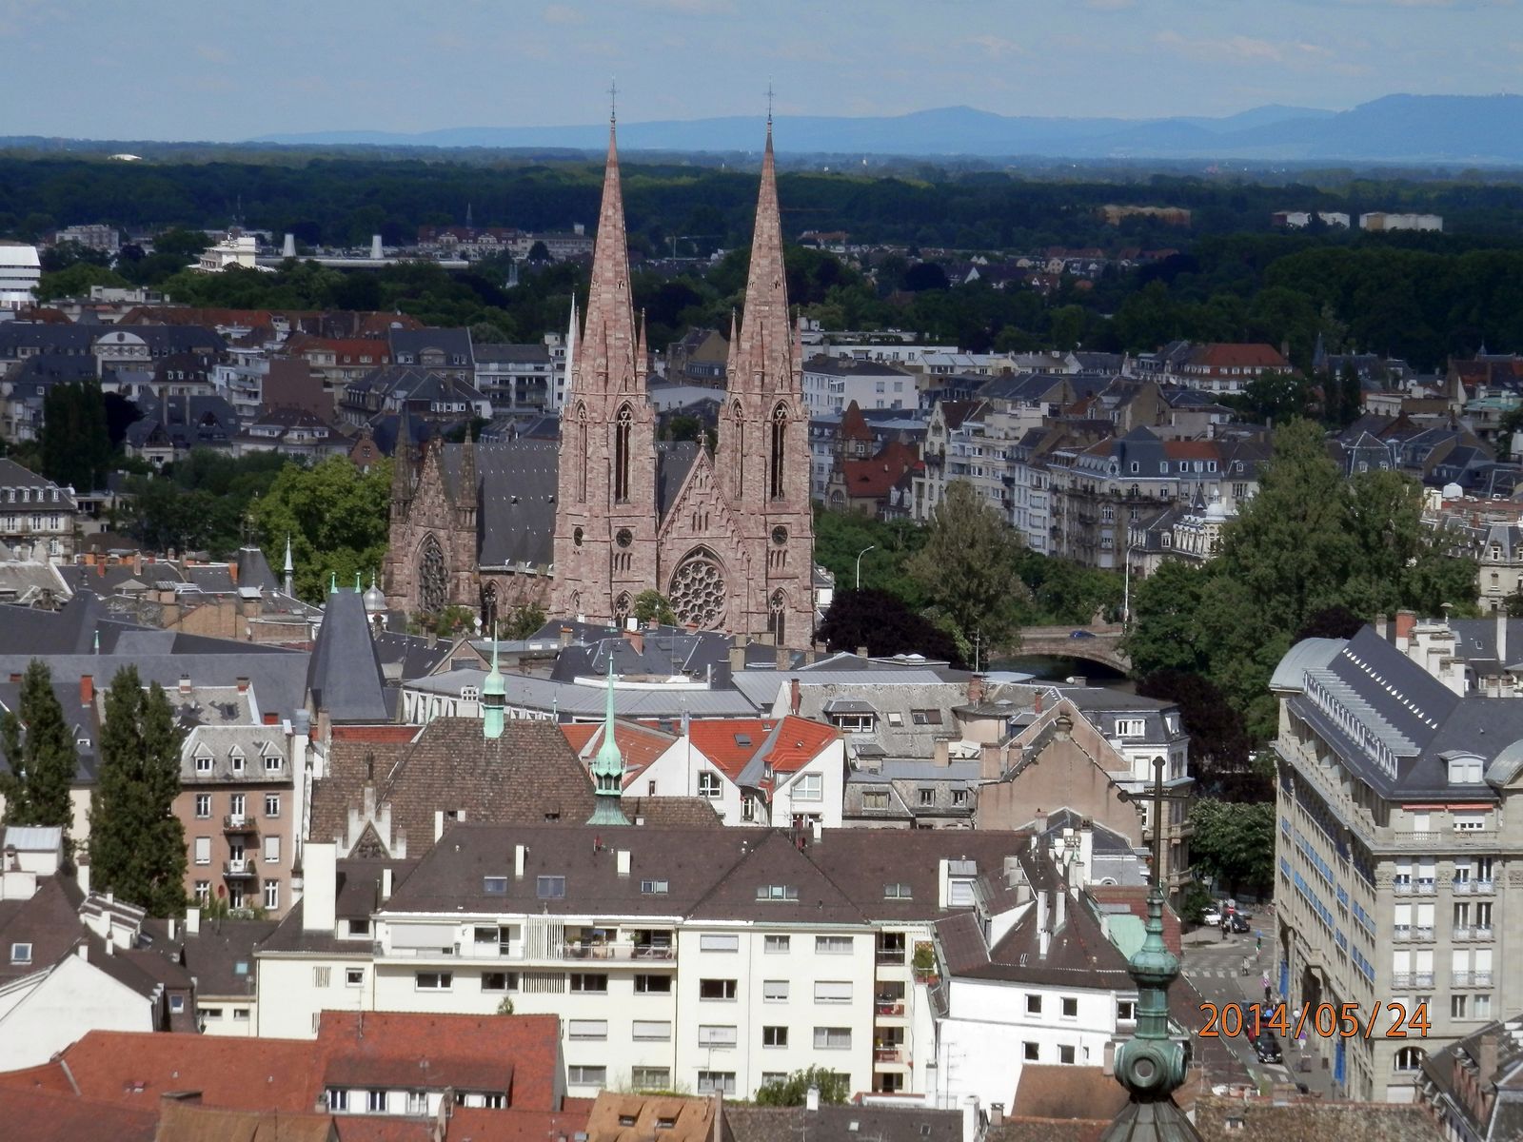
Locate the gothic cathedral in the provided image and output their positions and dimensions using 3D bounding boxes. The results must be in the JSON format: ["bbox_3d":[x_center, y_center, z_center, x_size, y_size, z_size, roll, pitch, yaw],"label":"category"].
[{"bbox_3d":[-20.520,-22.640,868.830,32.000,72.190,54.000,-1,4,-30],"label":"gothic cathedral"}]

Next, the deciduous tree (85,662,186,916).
[{"bbox_3d":[-47.690,21.370,516.300,7.600,28.290,7.400,1,4,0],"label":"deciduous tree"}]

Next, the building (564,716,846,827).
[{"bbox_3d":[-4.820,23.680,513.610,21.500,24.780,13.000,1,4,-5],"label":"building"}]

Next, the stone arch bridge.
[{"bbox_3d":[36.050,11.500,924.990,28.000,6.000,18.000,-1,4,-22],"label":"stone arch bridge"}]

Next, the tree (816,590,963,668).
[{"bbox_3d":[15.970,8.910,840.150,18.500,13.760,18.000,1,4,0],"label":"tree"}]

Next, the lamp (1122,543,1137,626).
[{"bbox_3d":[51.080,2.590,937.950,0.350,12.550,2.000,-3,5,-45],"label":"lamp"}]

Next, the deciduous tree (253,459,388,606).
[{"bbox_3d":[-57.860,-1.760,893.290,20.000,26.750,19.000,1,4,0],"label":"deciduous tree"}]

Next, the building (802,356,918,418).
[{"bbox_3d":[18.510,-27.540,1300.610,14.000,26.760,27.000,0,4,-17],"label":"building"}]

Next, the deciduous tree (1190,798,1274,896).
[{"bbox_3d":[43.020,25.410,618.030,8.800,9.610,8.500,1,4,0],"label":"deciduous tree"}]

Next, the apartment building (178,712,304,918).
[{"bbox_3d":[-41.780,23.320,533.740,10.000,22.280,11.000,0,4,-10],"label":"apartment building"}]

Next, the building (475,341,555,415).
[{"bbox_3d":[-49.520,-31.530,1344.850,16.800,26.780,13.000,0,4,-8],"label":"building"}]

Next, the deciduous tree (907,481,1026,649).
[{"bbox_3d":[26.640,1.080,880.070,15.500,25.440,15.000,1,4,0],"label":"deciduous tree"}]

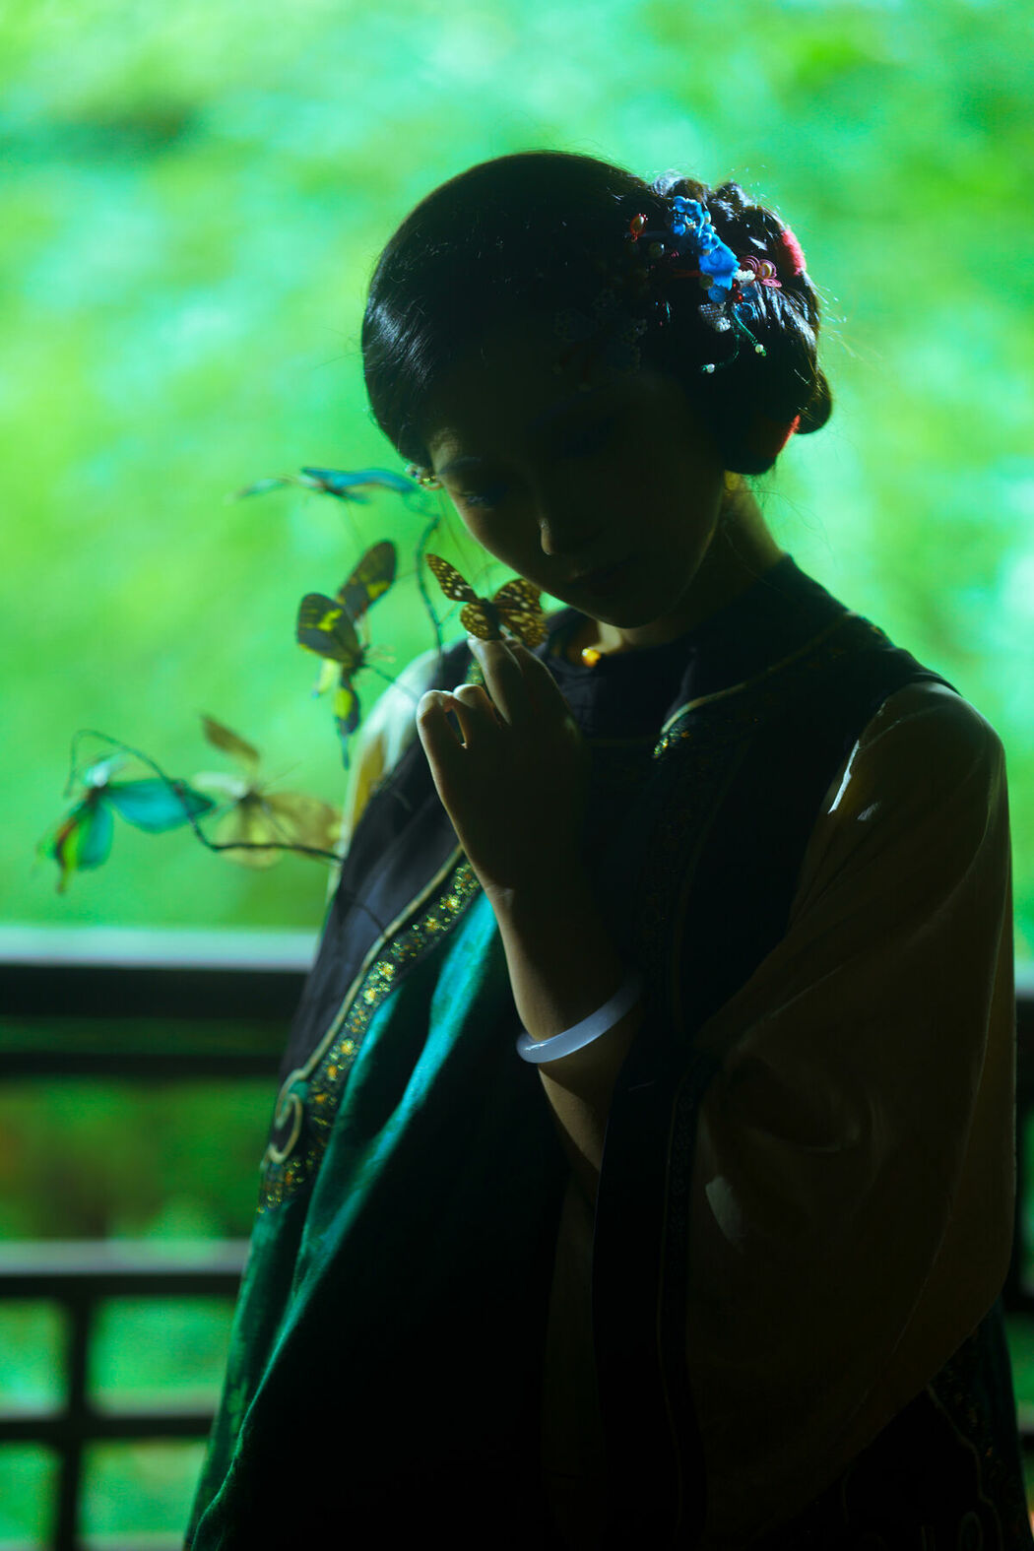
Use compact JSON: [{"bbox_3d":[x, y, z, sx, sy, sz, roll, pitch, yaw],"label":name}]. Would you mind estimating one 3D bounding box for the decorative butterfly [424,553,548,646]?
[{"bbox_3d":[-0.014,-0.091,1.890,0.065,0.048,0.025,-6,-21,1],"label":"decorative butterfly"}]

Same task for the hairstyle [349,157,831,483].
[{"bbox_3d":[0.042,-0.238,1.960,0.220,0.190,0.205,-26,20,15],"label":"hairstyle"}]

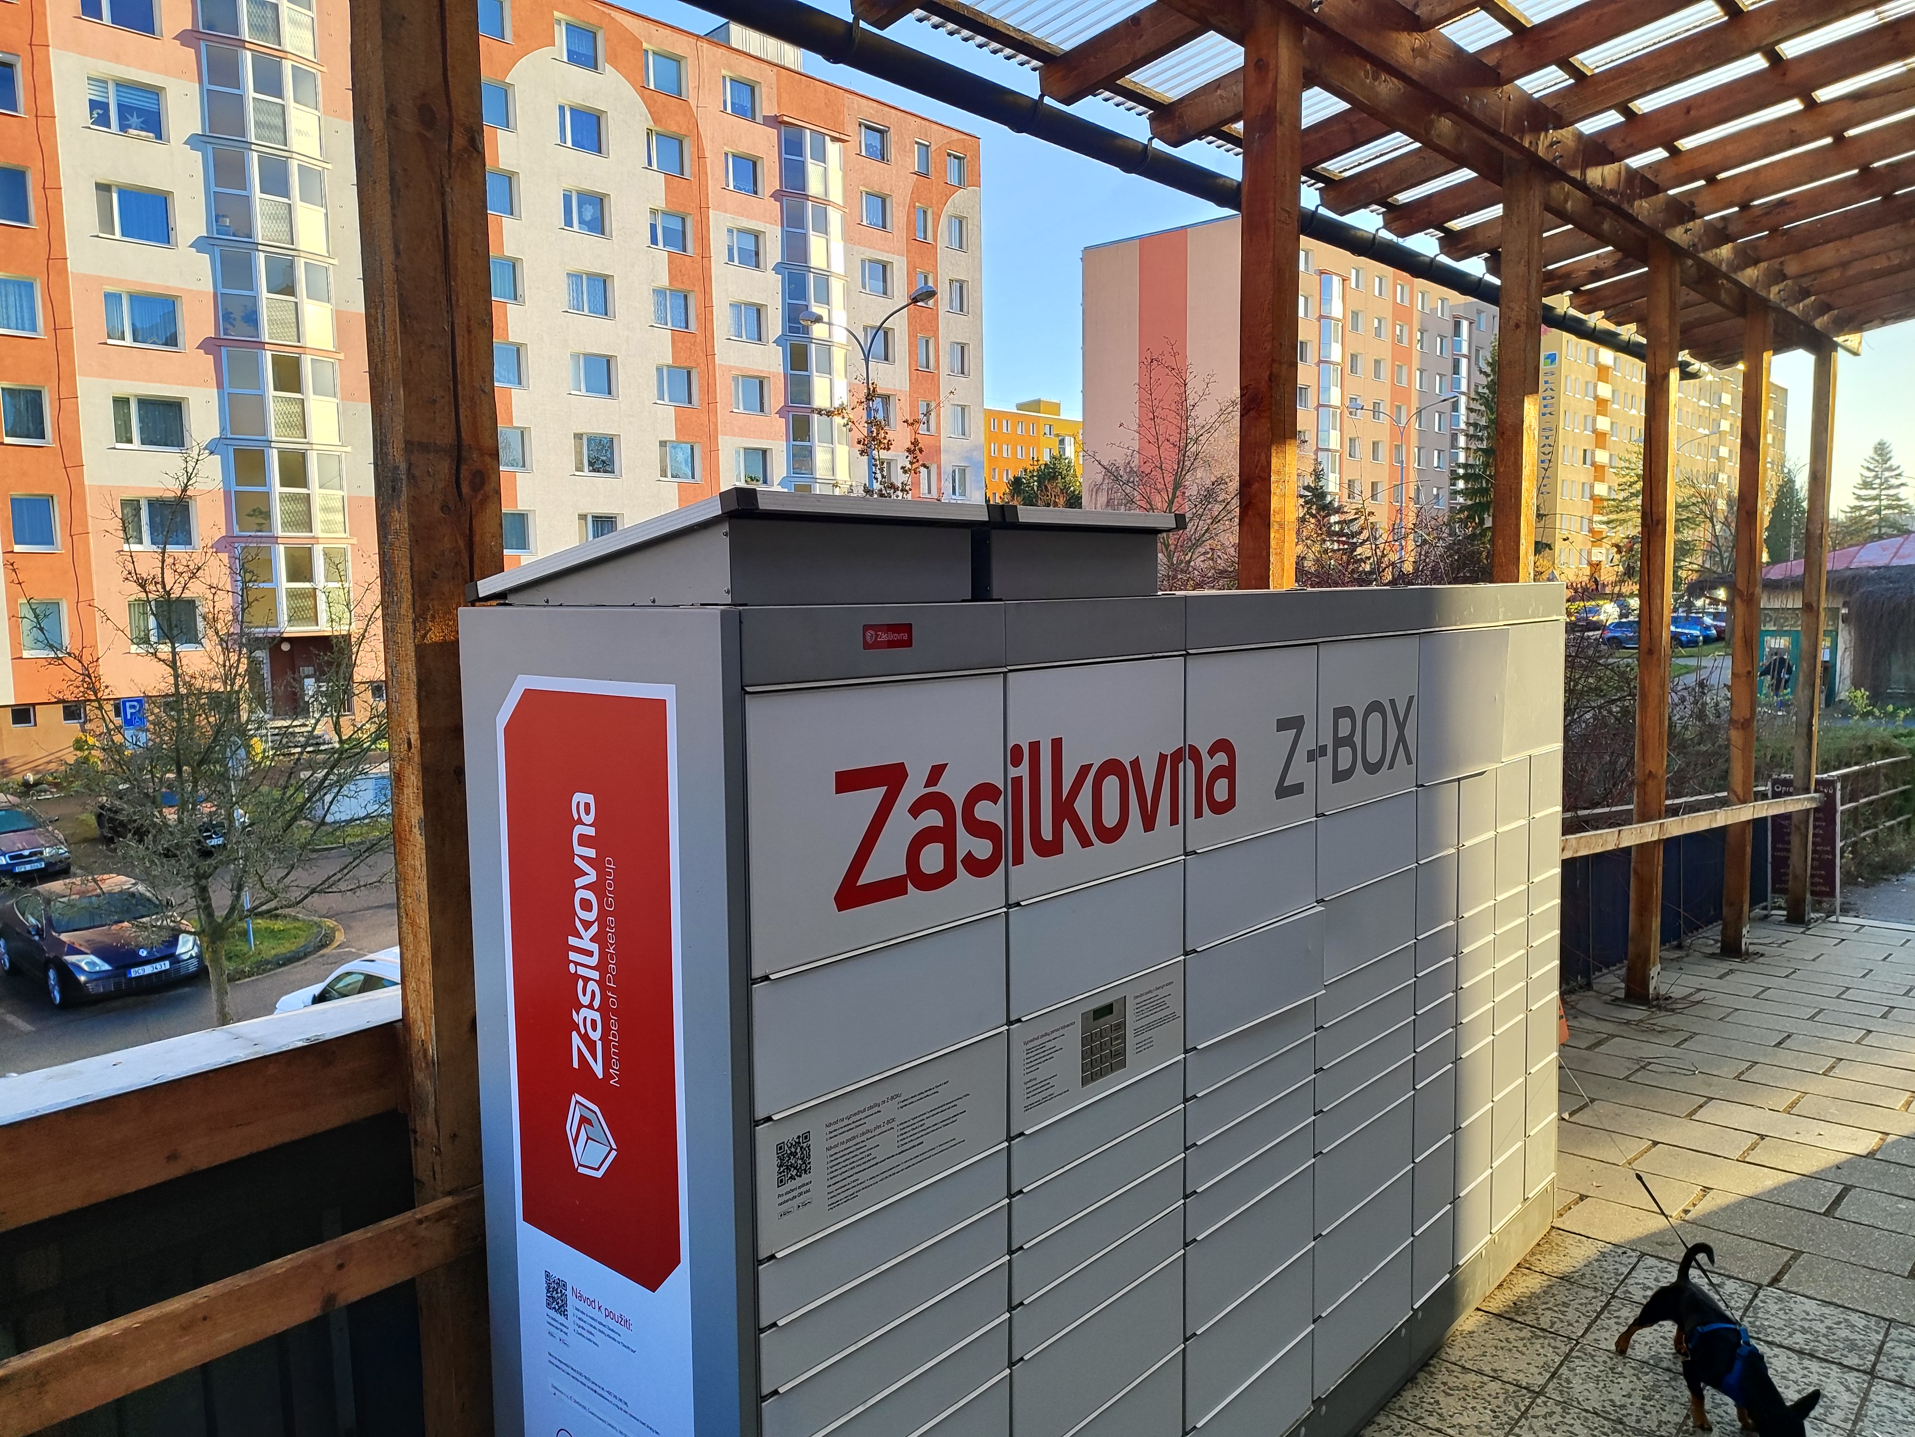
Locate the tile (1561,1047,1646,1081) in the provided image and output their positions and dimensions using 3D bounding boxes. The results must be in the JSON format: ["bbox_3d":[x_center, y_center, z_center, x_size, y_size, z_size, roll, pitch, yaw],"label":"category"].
[{"bbox_3d":[2.925,1.656,6.383,0.600,0.050,0.400,3,1,42],"label":"tile"}]

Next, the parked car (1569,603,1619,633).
[{"bbox_3d":[37.308,-5.888,78.000,1.780,1.480,4.300,4,7,42],"label":"parked car"}]

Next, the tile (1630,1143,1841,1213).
[{"bbox_3d":[2.821,1.679,4.809,0.600,0.050,0.400,3,1,42],"label":"tile"}]

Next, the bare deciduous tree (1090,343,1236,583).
[{"bbox_3d":[2.817,-0.932,17.065,3.300,7.596,3.300,4,7,42],"label":"bare deciduous tree"}]

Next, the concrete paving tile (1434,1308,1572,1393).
[{"bbox_3d":[1.466,1.724,3.593,0.300,0.050,0.300,3,6,42],"label":"concrete paving tile"}]

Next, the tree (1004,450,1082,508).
[{"bbox_3d":[7.347,-13.042,104.709,8.500,16.261,8.500,4,7,42],"label":"tree"}]

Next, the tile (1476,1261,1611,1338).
[{"bbox_3d":[1.674,1.699,3.824,0.300,0.050,0.300,3,6,42],"label":"tile"}]

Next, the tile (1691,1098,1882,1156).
[{"bbox_3d":[3.381,1.688,5.419,0.600,0.050,0.400,3,1,42],"label":"tile"}]

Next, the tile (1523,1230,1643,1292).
[{"bbox_3d":[1.882,1.674,4.056,0.300,0.050,0.300,3,6,42],"label":"tile"}]

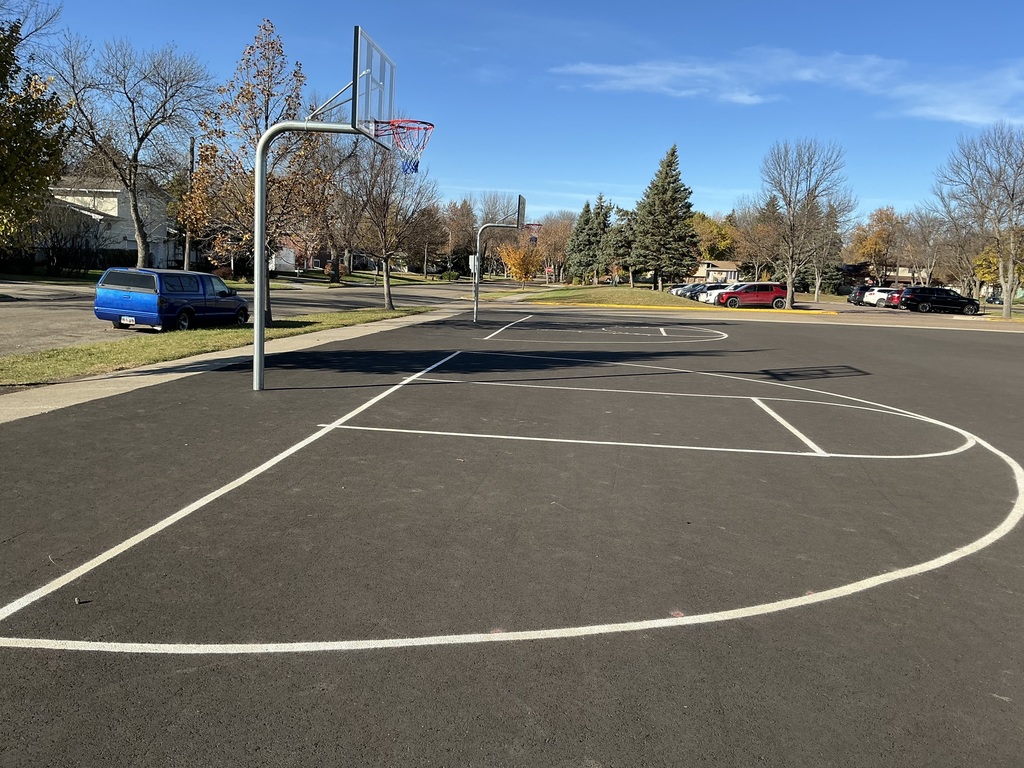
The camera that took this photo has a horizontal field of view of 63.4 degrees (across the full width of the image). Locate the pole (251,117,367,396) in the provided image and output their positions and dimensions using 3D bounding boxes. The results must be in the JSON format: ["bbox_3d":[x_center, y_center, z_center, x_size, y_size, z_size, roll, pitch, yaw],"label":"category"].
[{"bbox_3d":[-2.333,-1.427,9.530,1.320,3.090,0.120,3,8,5],"label":"pole"}]

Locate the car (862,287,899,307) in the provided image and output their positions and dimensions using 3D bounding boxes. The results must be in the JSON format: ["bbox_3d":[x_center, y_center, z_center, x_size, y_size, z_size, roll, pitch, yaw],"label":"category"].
[{"bbox_3d":[33.897,-7.631,73.500,4.900,1.740,1.930,3,7,5],"label":"car"}]

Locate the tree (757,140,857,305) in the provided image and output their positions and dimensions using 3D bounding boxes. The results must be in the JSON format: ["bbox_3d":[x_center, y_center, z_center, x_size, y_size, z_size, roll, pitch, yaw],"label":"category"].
[{"bbox_3d":[19.312,-10.495,54.500,6.200,11.100,6.200,3,7,0],"label":"tree"}]

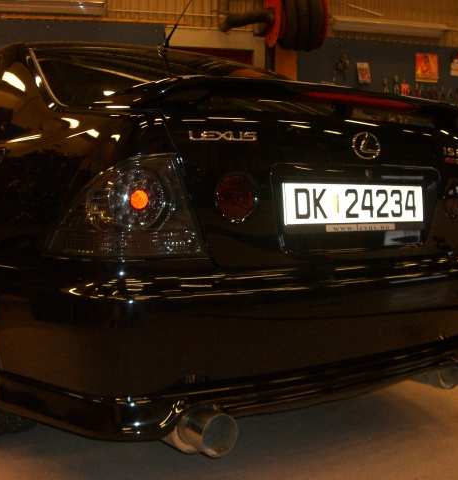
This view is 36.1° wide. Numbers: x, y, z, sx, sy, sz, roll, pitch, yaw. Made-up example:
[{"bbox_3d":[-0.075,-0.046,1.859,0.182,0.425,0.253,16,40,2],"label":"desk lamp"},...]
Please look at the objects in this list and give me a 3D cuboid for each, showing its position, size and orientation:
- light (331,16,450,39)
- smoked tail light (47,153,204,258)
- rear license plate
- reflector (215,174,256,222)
[{"bbox_3d":[1.977,-2.601,8.600,1.530,0.140,0.180,0,4,-13],"label":"light"},{"bbox_3d":[-0.229,-0.082,1.621,0.355,0.248,0.190,-1,4,-22],"label":"smoked tail light"},{"bbox_3d":[0.355,-0.098,1.919,0.520,0.110,0.015,-2,-2,-34],"label":"rear license plate"},{"bbox_3d":[0.011,-0.101,1.711,0.116,0.116,0.030,-2,-2,-34],"label":"reflector"}]

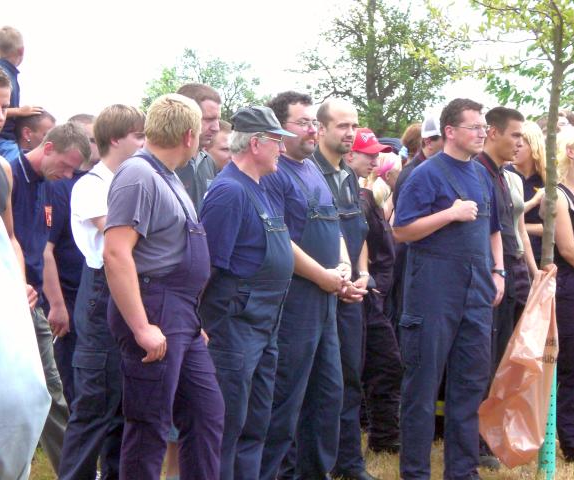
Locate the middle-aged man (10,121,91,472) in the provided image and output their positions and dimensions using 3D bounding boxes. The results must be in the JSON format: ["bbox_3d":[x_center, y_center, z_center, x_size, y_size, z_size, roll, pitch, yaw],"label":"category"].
[{"bbox_3d":[-1.091,0.317,9.600,0.420,1.720,0.520,2,3,37],"label":"middle-aged man"}]

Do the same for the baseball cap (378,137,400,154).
[{"bbox_3d":[0.585,-0.544,12.400,0.250,0.130,0.180,1,2,18],"label":"baseball cap"}]

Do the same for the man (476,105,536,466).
[{"bbox_3d":[1.044,0.234,10.400,0.370,1.790,0.520,1,2,30],"label":"man"}]

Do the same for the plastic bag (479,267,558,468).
[{"bbox_3d":[1.032,0.569,9.400,0.370,0.900,0.270,0,2,-11],"label":"plastic bag"}]

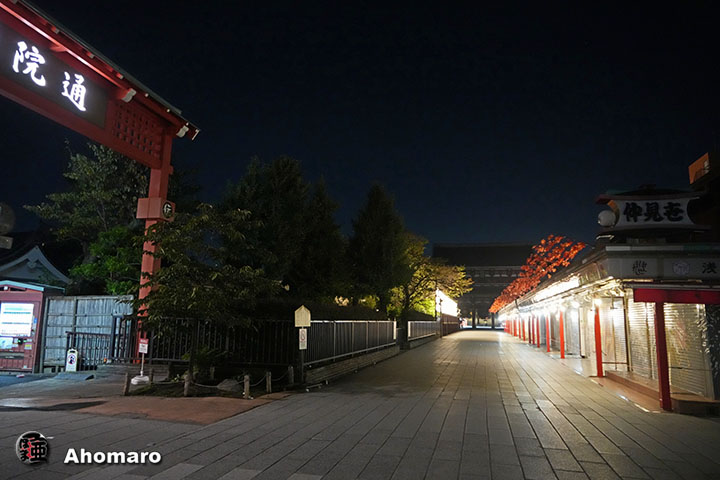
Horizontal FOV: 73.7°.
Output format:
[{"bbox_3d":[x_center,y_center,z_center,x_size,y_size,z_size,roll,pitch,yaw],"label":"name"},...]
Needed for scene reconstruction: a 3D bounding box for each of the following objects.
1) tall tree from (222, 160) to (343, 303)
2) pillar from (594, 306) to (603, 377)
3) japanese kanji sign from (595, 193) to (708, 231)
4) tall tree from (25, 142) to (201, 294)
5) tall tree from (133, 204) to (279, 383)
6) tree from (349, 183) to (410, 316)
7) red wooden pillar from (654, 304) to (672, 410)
[{"bbox_3d":[-3.437,0.649,21.805,5.592,8.894,5.592,-1,-10,14],"label":"tall tree"},{"bbox_3d":[7.401,3.153,14.958,0.140,2.120,0.140,-1,-10,14],"label":"pillar"},{"bbox_3d":[5.947,-0.551,9.914,1.950,0.720,0.500,-1,-10,14],"label":"japanese kanji sign"},{"bbox_3d":[-8.787,0.370,16.812,6.233,7.604,6.233,-1,-10,14],"label":"tall tree"},{"bbox_3d":[-3.862,1.317,12.003,3.650,4.348,3.650,-1,-10,14],"label":"tall tree"},{"bbox_3d":[1.179,1.528,29.333,3.810,9.799,3.810,-1,-10,14],"label":"tree"},{"bbox_3d":[5.844,2.245,9.303,0.140,2.000,0.140,-1,-10,14],"label":"red wooden pillar"}]

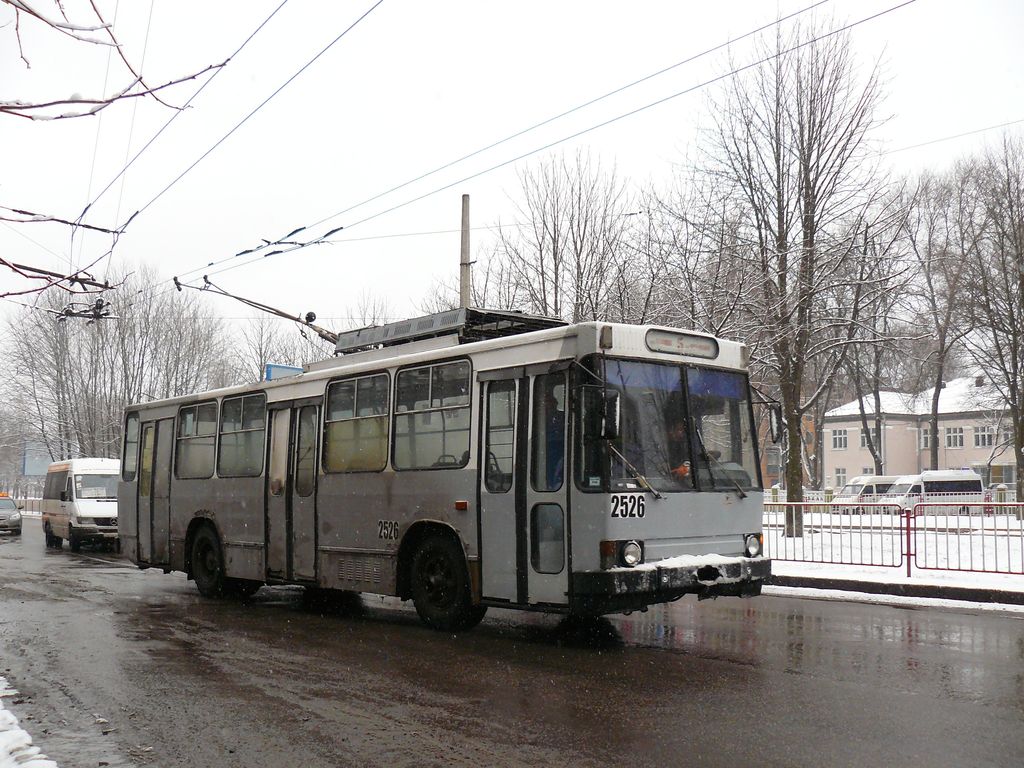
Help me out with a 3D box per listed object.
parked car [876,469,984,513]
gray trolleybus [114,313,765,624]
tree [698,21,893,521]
[{"bbox_3d":[21.076,5.441,53.500,4.900,2.300,1.850,0,-6,-6],"label":"parked car"},{"bbox_3d":[-1.982,1.259,14.515,2.500,3.400,11.450,5,-8,-40],"label":"gray trolleybus"},{"bbox_3d":[7.587,-2.972,28.769,5.000,14.100,5.000,0,-6,0],"label":"tree"}]

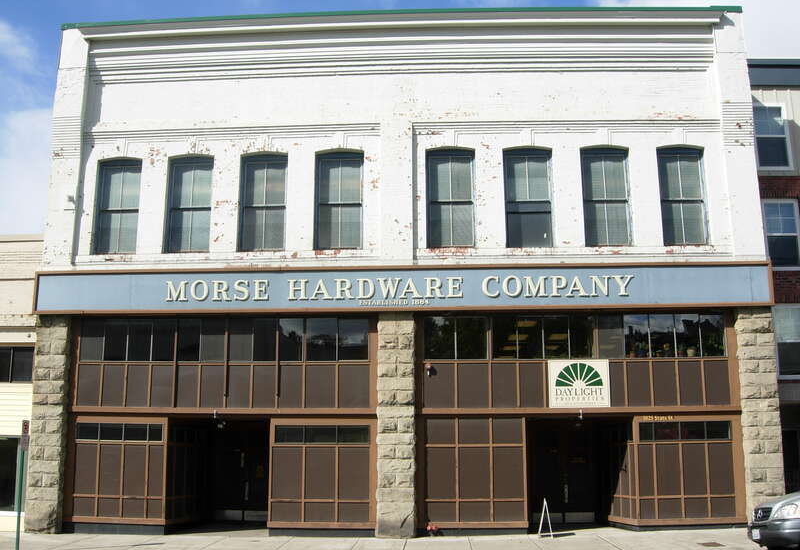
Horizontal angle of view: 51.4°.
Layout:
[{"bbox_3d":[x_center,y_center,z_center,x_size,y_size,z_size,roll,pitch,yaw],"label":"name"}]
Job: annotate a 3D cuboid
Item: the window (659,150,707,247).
[{"bbox_3d":[6.681,-1.865,19.670,1.085,2.444,0.200,-1,-11,2],"label":"window"}]

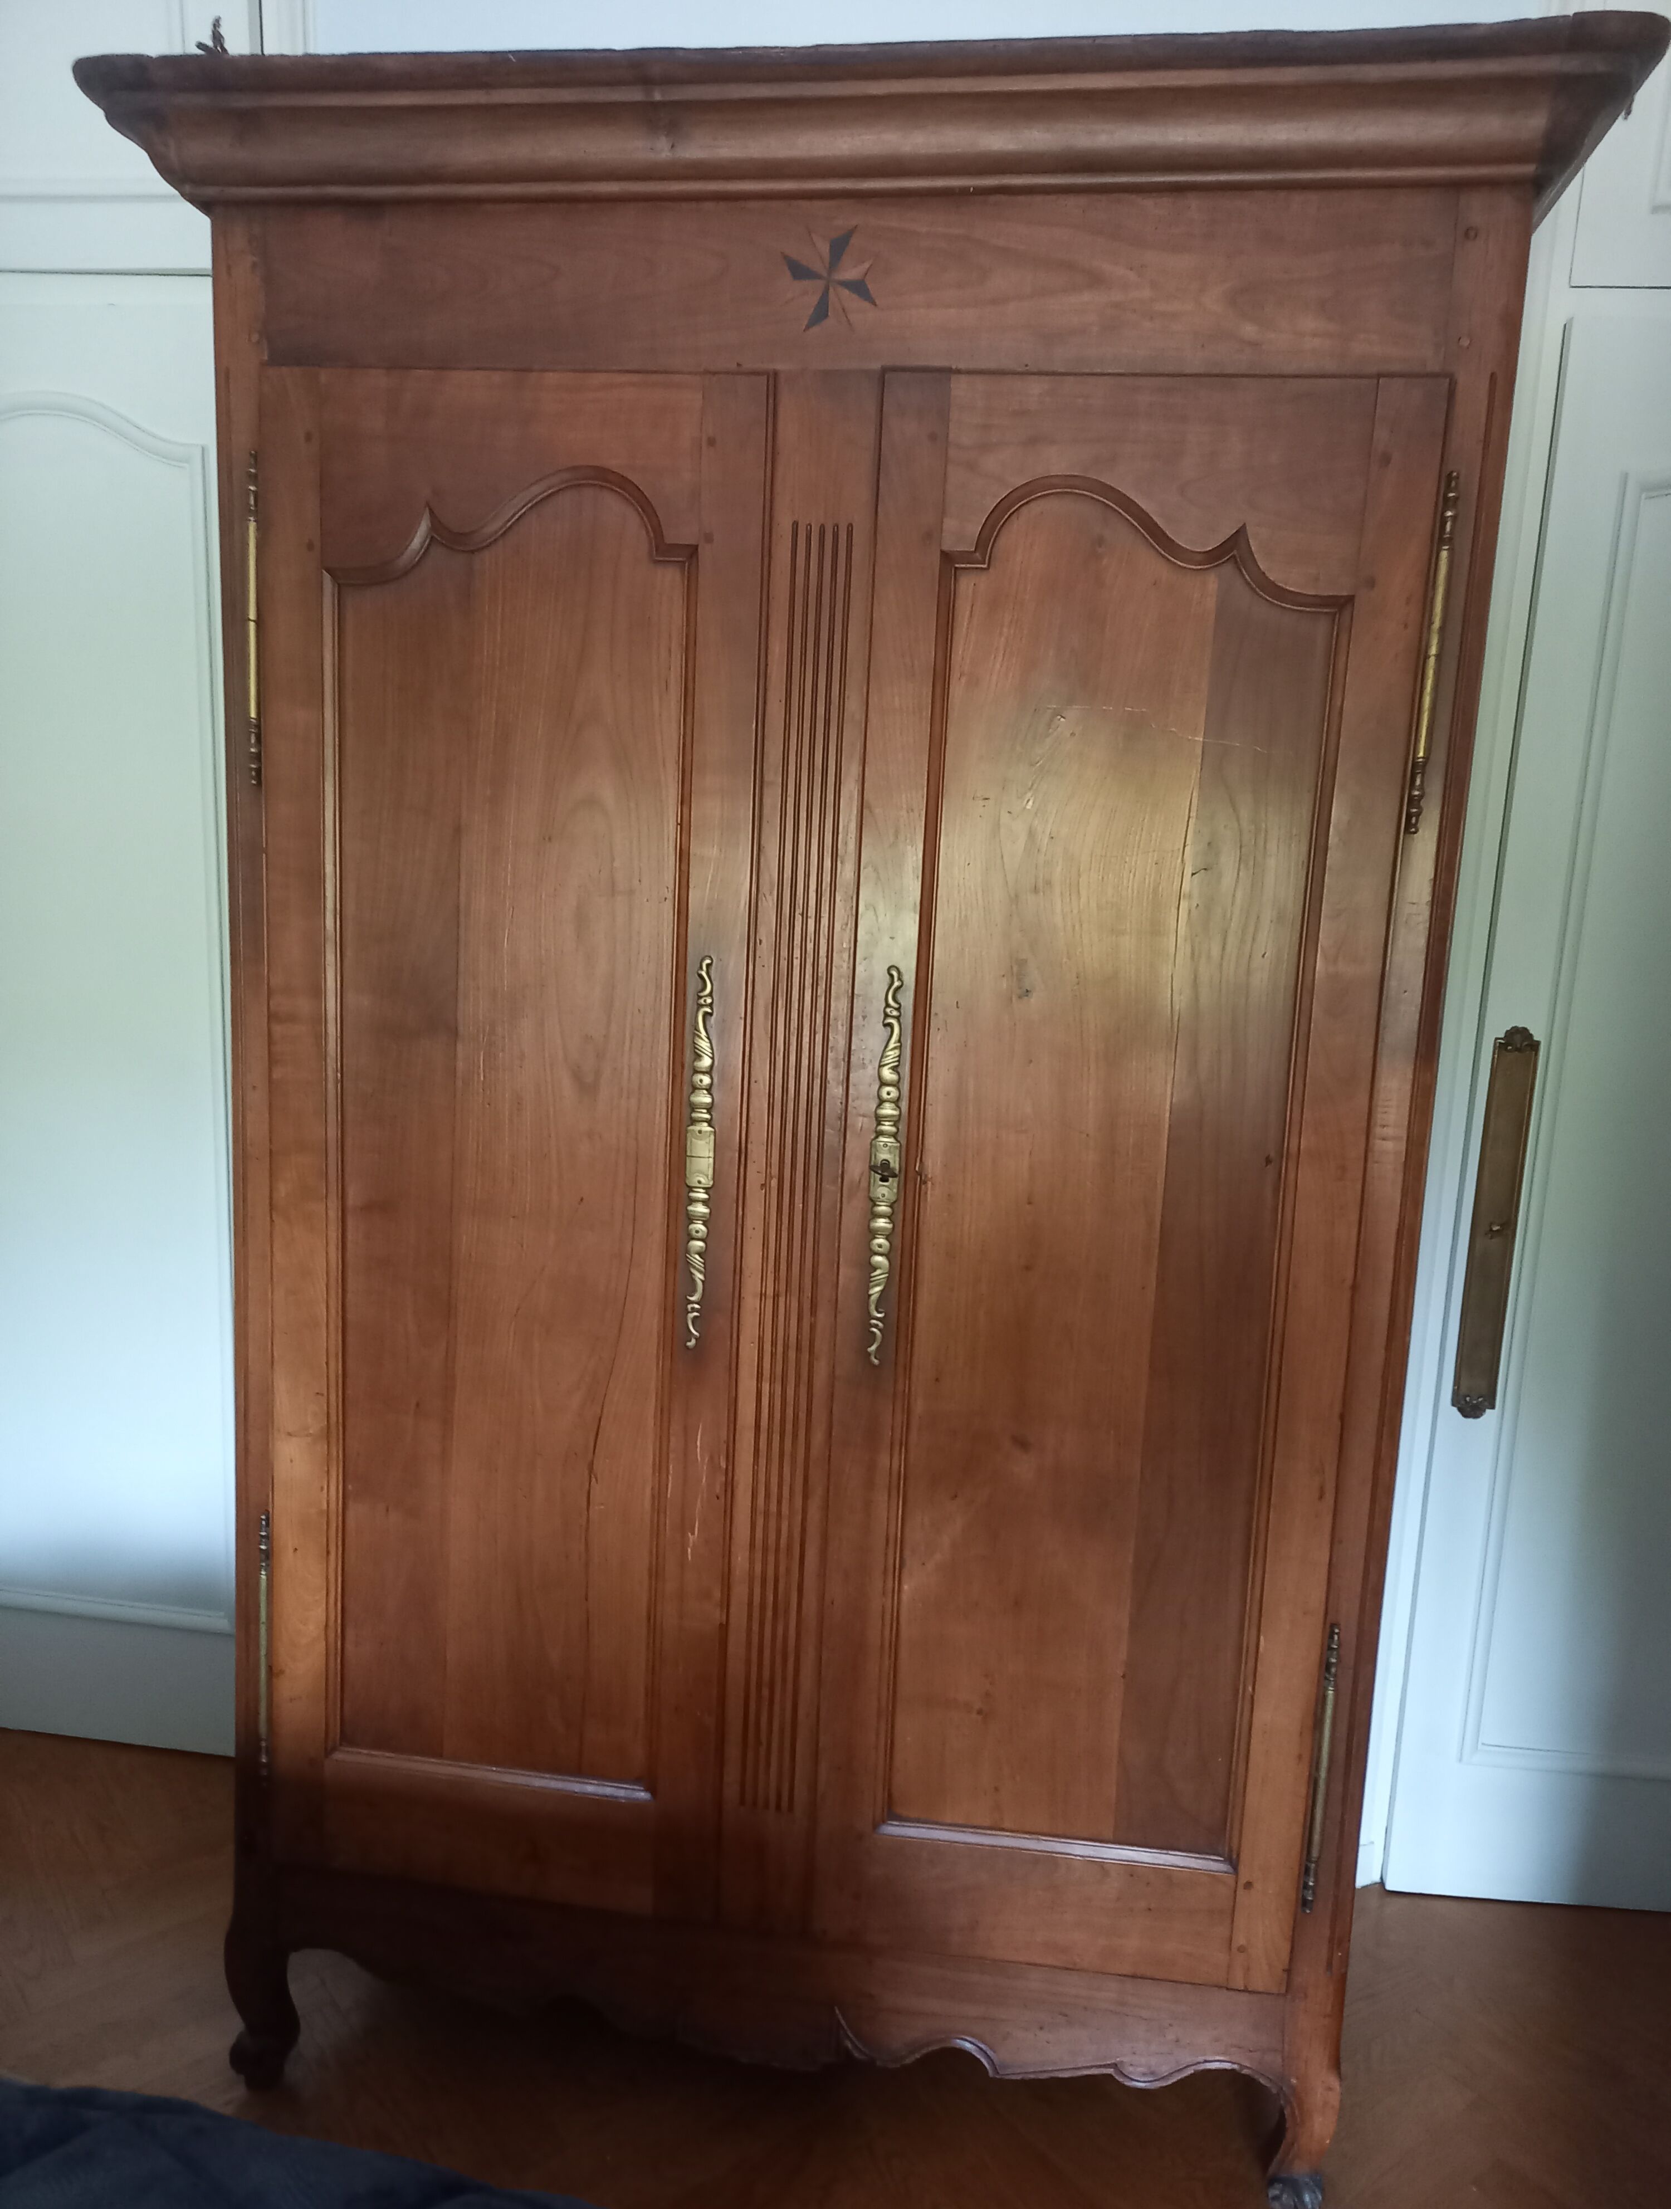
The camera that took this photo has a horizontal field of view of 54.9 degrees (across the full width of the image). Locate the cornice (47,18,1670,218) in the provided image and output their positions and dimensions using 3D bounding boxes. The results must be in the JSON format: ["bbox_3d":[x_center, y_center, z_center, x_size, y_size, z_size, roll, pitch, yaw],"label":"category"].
[{"bbox_3d":[0.027,-0.894,1.661,1.351,0.099,0.612,4,9,7],"label":"cornice"}]

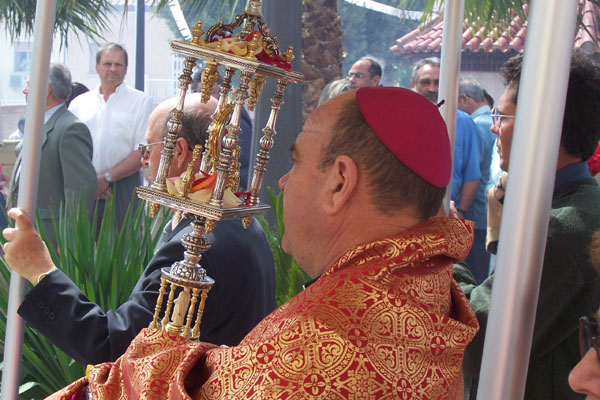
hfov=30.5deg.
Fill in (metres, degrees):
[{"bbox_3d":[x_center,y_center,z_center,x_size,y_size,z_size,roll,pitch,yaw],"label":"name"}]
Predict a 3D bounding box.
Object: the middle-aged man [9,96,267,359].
[{"bbox_3d":[-0.350,0.590,2.610,0.600,1.680,0.570,2,6,9],"label":"middle-aged man"}]

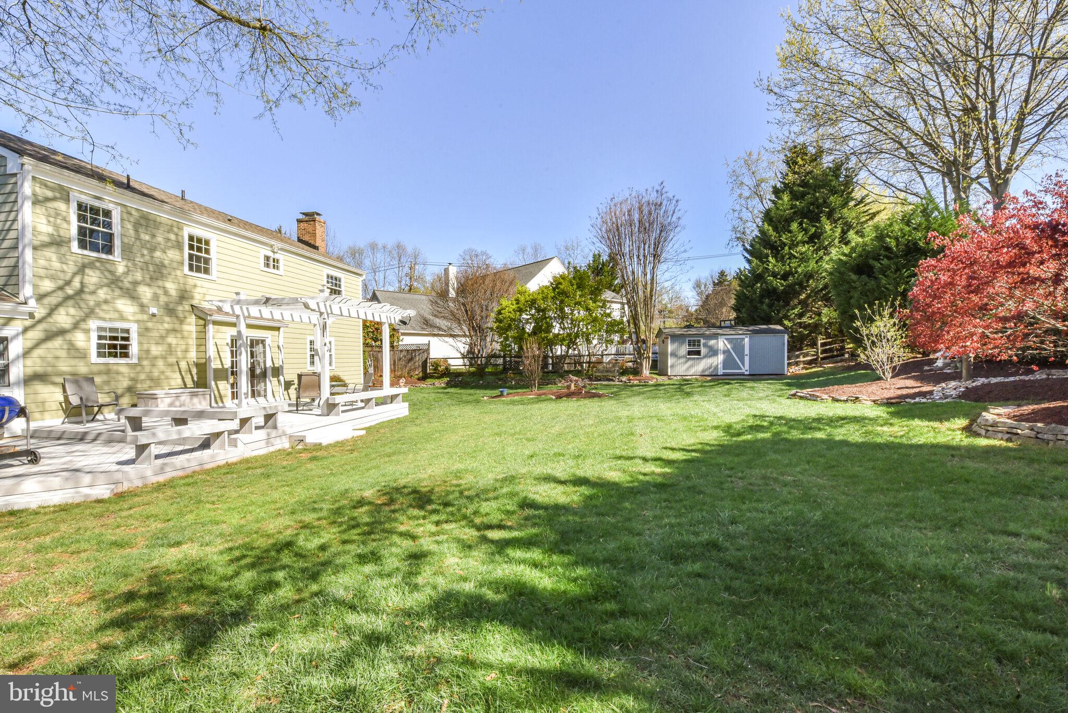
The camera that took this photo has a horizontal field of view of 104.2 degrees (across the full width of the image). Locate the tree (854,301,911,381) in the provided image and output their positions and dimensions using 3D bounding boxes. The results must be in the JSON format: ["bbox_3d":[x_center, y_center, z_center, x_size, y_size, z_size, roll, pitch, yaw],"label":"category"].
[{"bbox_3d":[11.734,-0.506,14.003,1.640,2.670,1.640,-1,0,0],"label":"tree"}]

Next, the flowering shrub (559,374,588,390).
[{"bbox_3d":[1.562,1.021,16.394,1.090,0.690,1.090,-1,0,0],"label":"flowering shrub"}]

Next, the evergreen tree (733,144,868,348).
[{"bbox_3d":[15.643,-6.151,24.539,6.940,12.650,6.940,-1,0,0],"label":"evergreen tree"}]

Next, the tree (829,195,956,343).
[{"bbox_3d":[17.777,-4.056,20.525,5.430,7.820,5.430,-1,0,0],"label":"tree"}]

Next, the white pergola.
[{"bbox_3d":[-5.592,-0.092,11.051,3.550,2.970,3.700,-1,0,14],"label":"white pergola"}]

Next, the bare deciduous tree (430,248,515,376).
[{"bbox_3d":[-3.451,-2.483,23.017,4.760,7.090,4.760,-1,0,0],"label":"bare deciduous tree"}]

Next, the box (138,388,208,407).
[{"bbox_3d":[-8.966,1.148,10.394,0.680,0.570,1.250,-1,0,14],"label":"box"}]

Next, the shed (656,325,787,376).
[{"bbox_3d":[9.305,-0.277,20.975,5.700,2.380,2.700,-1,0,5],"label":"shed"}]

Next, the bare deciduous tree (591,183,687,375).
[{"bbox_3d":[5.013,-3.736,20.024,4.620,9.280,4.620,-1,0,0],"label":"bare deciduous tree"}]

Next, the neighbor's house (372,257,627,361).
[{"bbox_3d":[-3.051,-3.921,37.526,20.000,10.200,13.000,-1,0,-29],"label":"neighbor's house"}]

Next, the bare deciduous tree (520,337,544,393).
[{"bbox_3d":[-0.081,0.316,16.998,0.960,2.240,0.960,-1,0,0],"label":"bare deciduous tree"}]

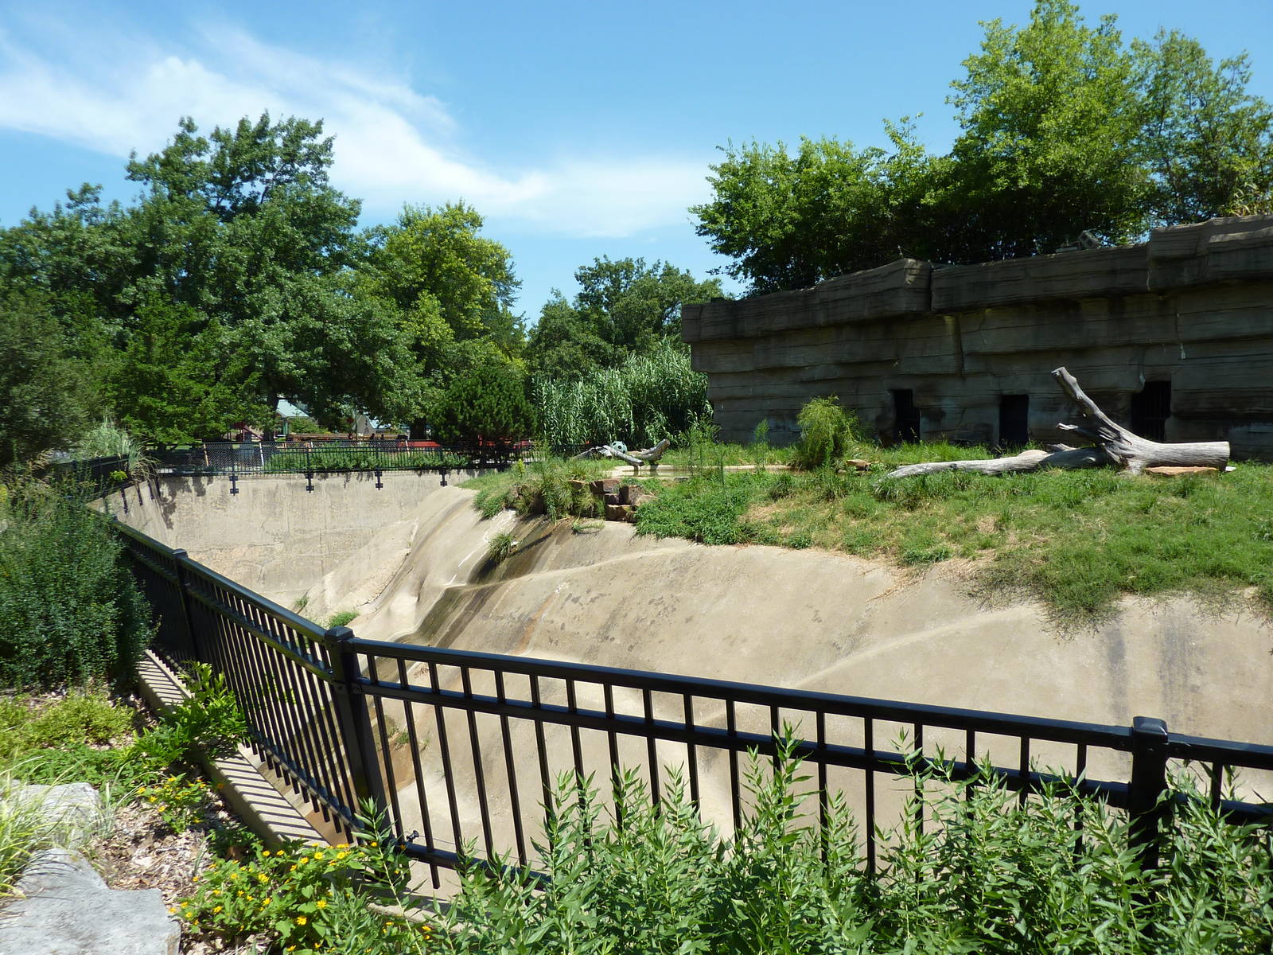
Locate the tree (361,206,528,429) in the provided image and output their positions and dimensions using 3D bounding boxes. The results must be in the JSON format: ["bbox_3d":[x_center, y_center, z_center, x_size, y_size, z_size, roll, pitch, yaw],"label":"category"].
[{"bbox_3d":[-10.629,-8.519,50.000,8.870,12.980,8.550,-1,3,-11],"label":"tree"}]

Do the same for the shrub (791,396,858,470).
[{"bbox_3d":[5.022,-1.153,24.500,1.750,2.010,1.640,1,3,11],"label":"shrub"}]

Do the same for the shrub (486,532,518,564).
[{"bbox_3d":[-3.342,1.764,22.800,0.790,0.760,0.740,0,3,-9],"label":"shrub"}]

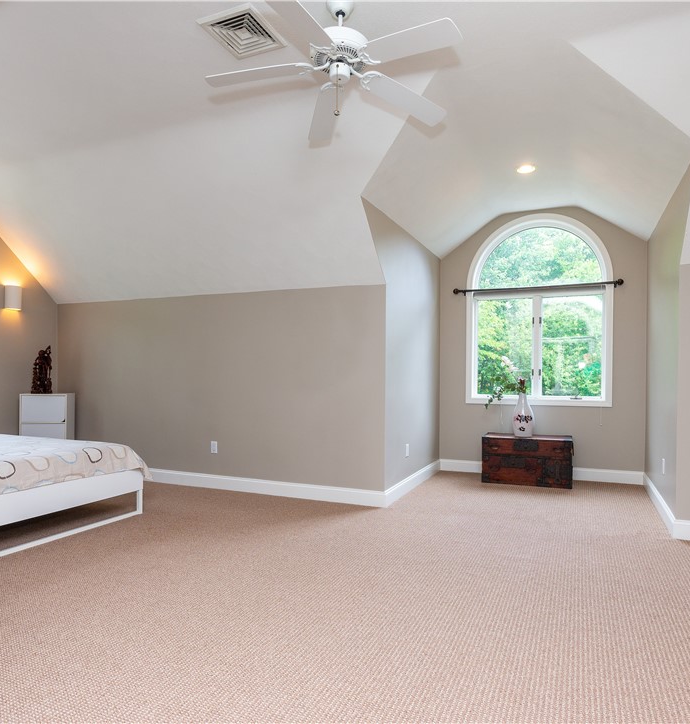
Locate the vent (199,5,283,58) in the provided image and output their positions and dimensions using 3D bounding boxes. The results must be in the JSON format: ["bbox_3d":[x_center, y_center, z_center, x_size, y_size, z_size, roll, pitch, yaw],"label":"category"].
[{"bbox_3d":[-0.545,-1.769,2.606,0.345,0.030,0.345,0,-1,26],"label":"vent"}]

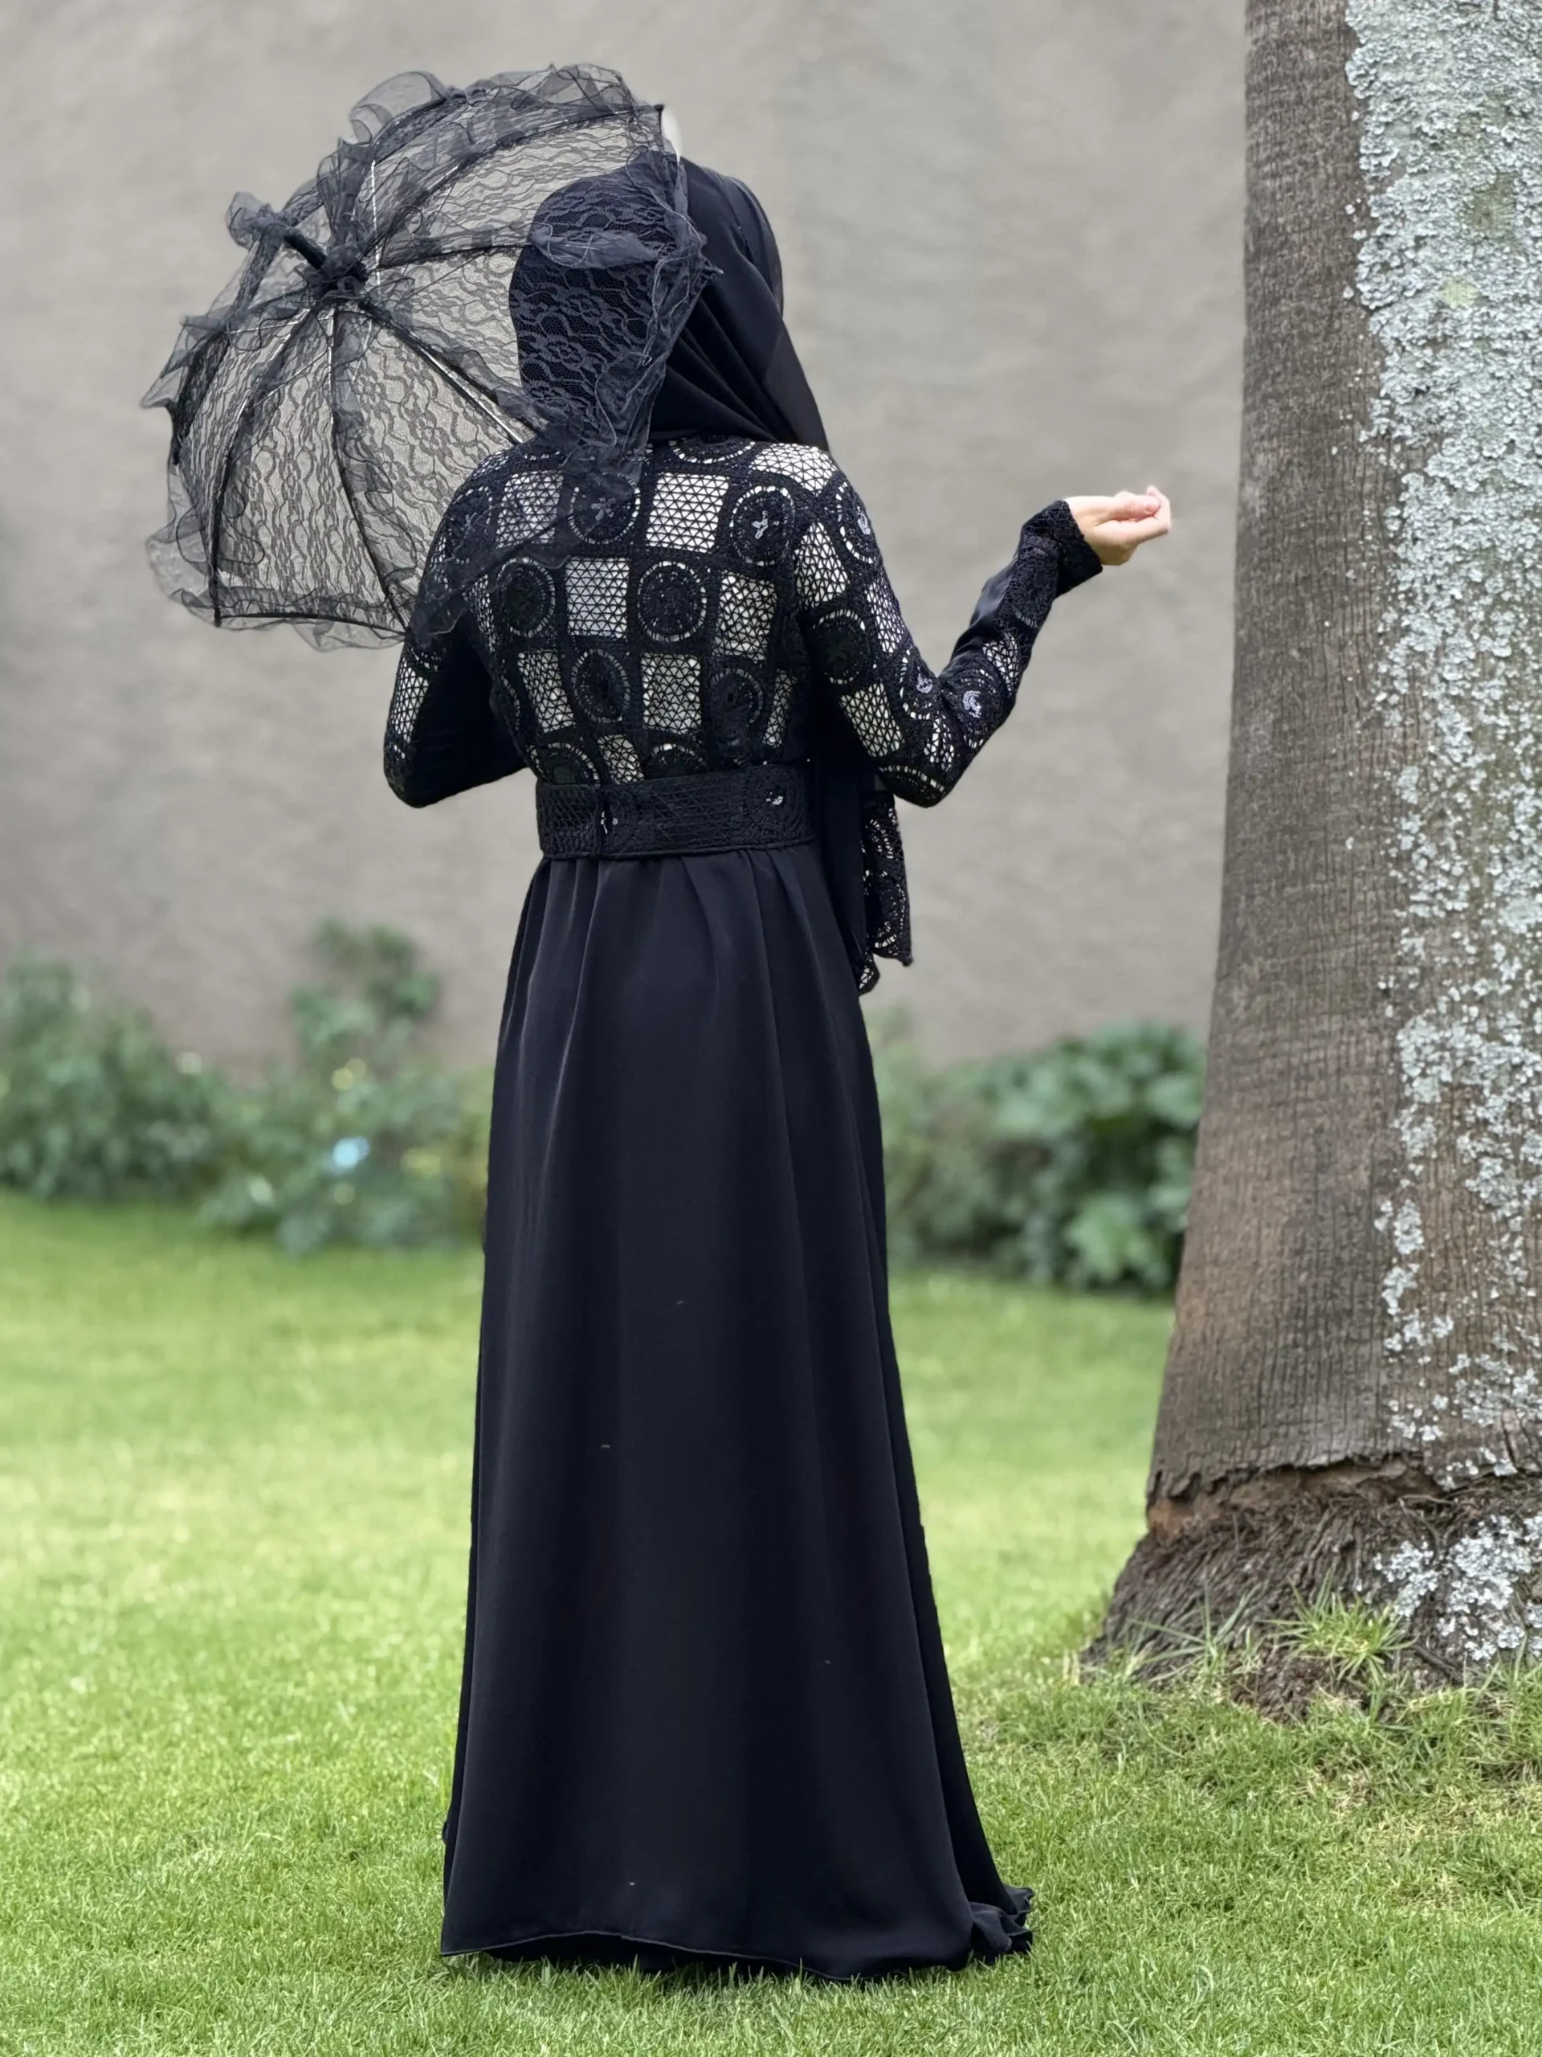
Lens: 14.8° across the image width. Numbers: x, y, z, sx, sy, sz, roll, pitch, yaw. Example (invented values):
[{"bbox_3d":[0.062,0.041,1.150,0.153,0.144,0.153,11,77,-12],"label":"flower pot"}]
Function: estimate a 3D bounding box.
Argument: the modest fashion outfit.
[{"bbox_3d":[-0.031,0.017,5.575,0.610,1.658,0.520,2,6,20],"label":"modest fashion outfit"}]

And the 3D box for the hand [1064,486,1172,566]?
[{"bbox_3d":[0.328,-0.472,5.580,0.105,0.072,0.080,-2,6,-22],"label":"hand"}]

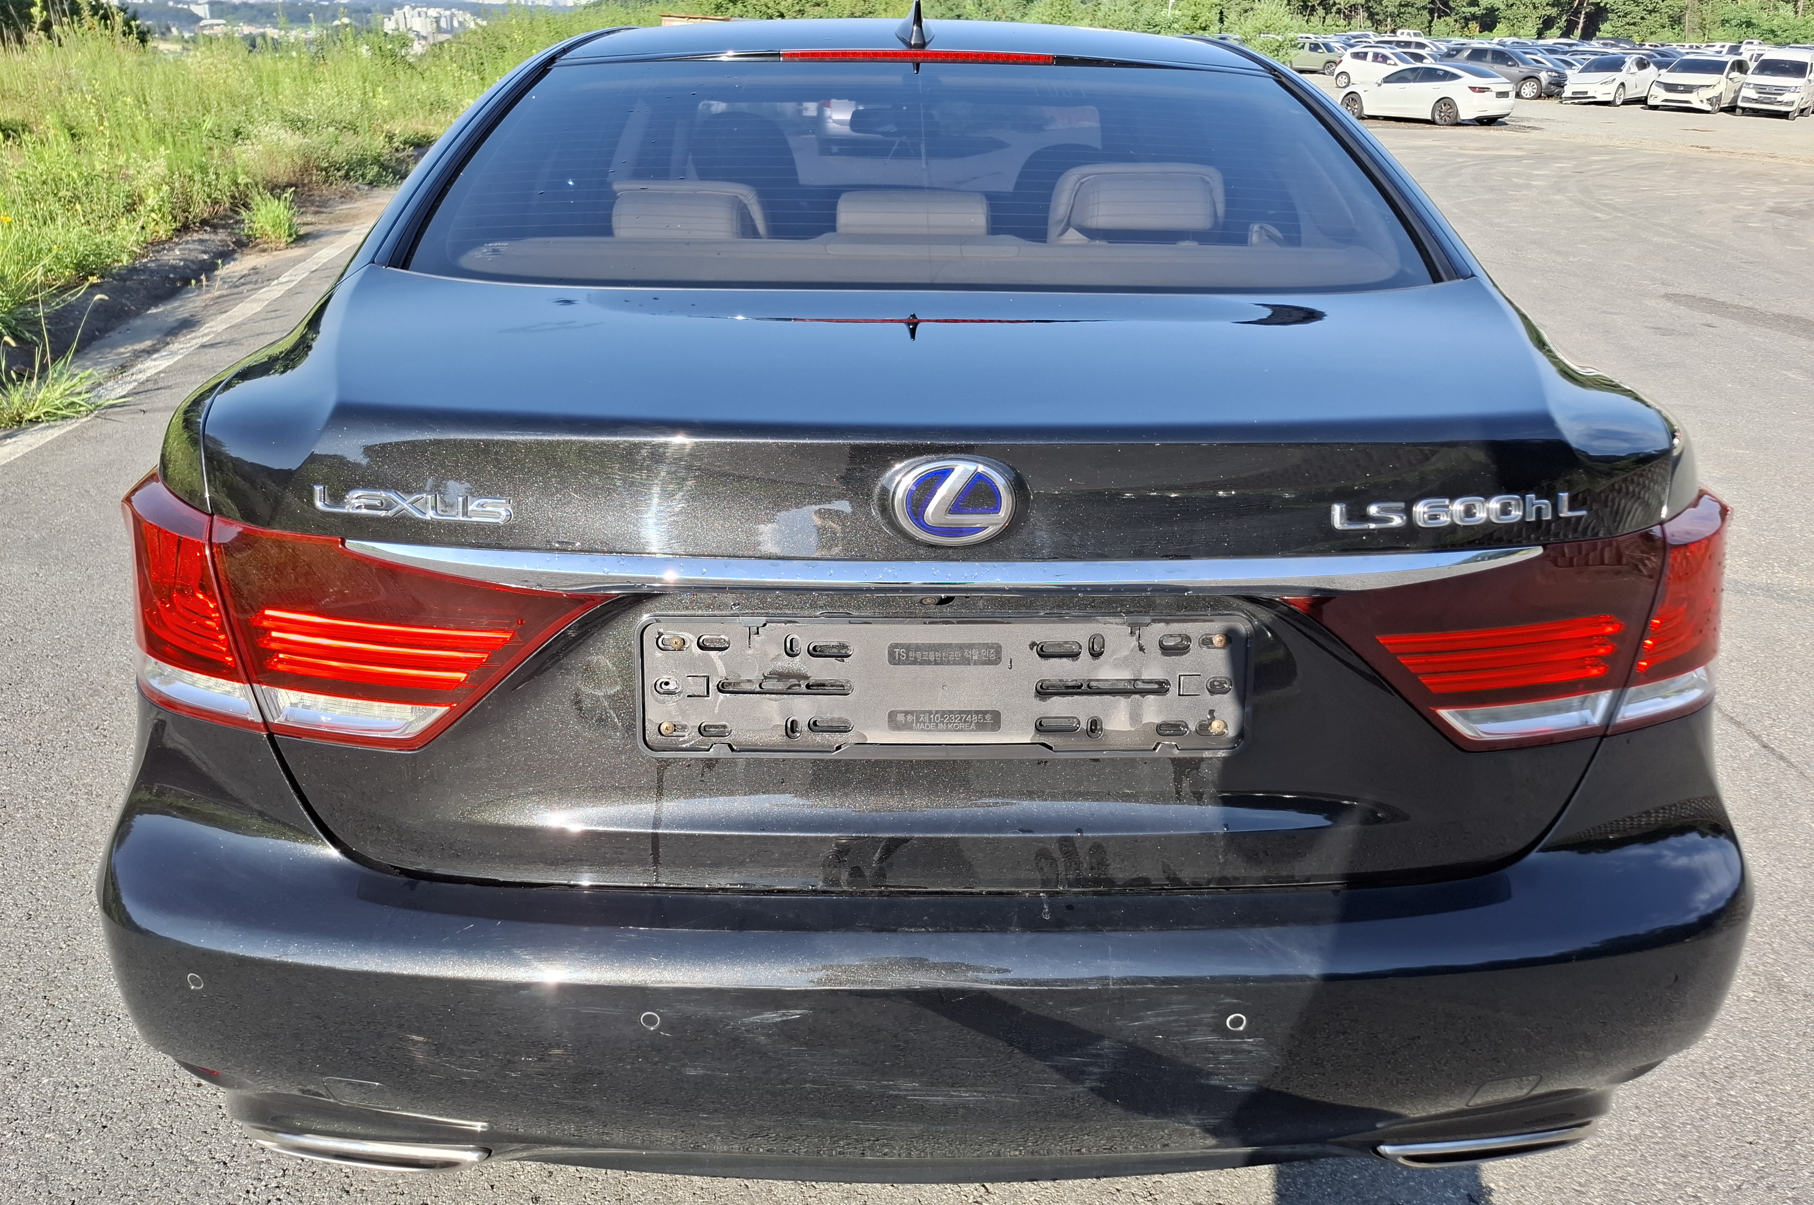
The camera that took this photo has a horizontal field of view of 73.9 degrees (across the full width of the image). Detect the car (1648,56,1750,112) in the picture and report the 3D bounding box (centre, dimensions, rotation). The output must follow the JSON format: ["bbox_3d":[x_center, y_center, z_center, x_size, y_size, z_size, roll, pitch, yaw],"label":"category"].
[{"bbox_3d":[27.624,-18.028,41.823,1.970,1.740,5.100,23,33,39],"label":"car"}]

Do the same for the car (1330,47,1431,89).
[{"bbox_3d":[20.204,-22.521,50.728,1.780,1.580,4.200,-15,29,-29],"label":"car"}]

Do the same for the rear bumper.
[{"bbox_3d":[0.028,0.299,1.367,1.830,0.440,0.600,0,24,-1],"label":"rear bumper"}]

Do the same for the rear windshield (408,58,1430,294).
[{"bbox_3d":[0.029,-0.617,1.624,1.260,0.140,0.700,0,47,-1],"label":"rear windshield"}]

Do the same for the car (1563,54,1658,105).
[{"bbox_3d":[25.955,-19.211,44.346,4.750,1.620,1.920,-21,33,-38],"label":"car"}]

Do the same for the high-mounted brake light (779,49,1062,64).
[{"bbox_3d":[0.018,-0.859,1.900,0.435,0.025,0.040,0,24,-1],"label":"high-mounted brake light"}]

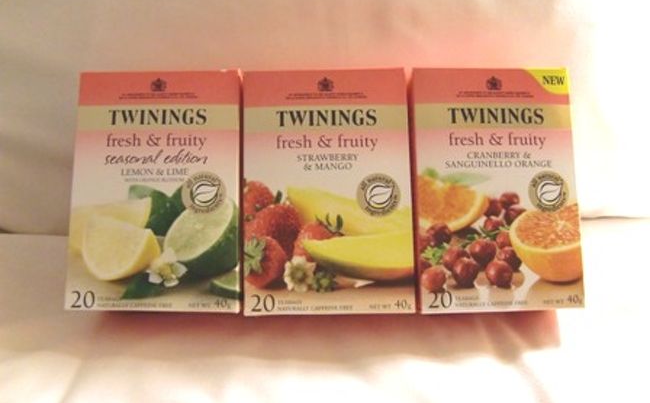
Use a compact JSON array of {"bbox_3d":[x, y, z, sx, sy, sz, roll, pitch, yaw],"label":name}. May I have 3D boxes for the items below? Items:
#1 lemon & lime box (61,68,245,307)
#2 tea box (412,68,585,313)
[{"bbox_3d":[-0.090,-0.002,0.312,0.087,0.066,0.130,0,81,-1],"label":"lemon & lime box"},{"bbox_3d":[0.090,-0.004,0.313,0.087,0.130,0.066,-1,-5,-5],"label":"tea box"}]

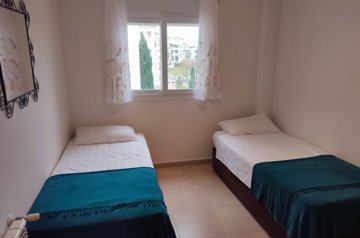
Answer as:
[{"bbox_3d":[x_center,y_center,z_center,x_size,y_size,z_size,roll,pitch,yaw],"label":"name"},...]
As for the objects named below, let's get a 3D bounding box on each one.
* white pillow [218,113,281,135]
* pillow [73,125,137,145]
[{"bbox_3d":[0.927,0.073,3.632,0.740,0.170,0.380,-3,15,-12],"label":"white pillow"},{"bbox_3d":[-0.922,0.181,3.278,0.720,0.150,0.360,-3,15,-12],"label":"pillow"}]

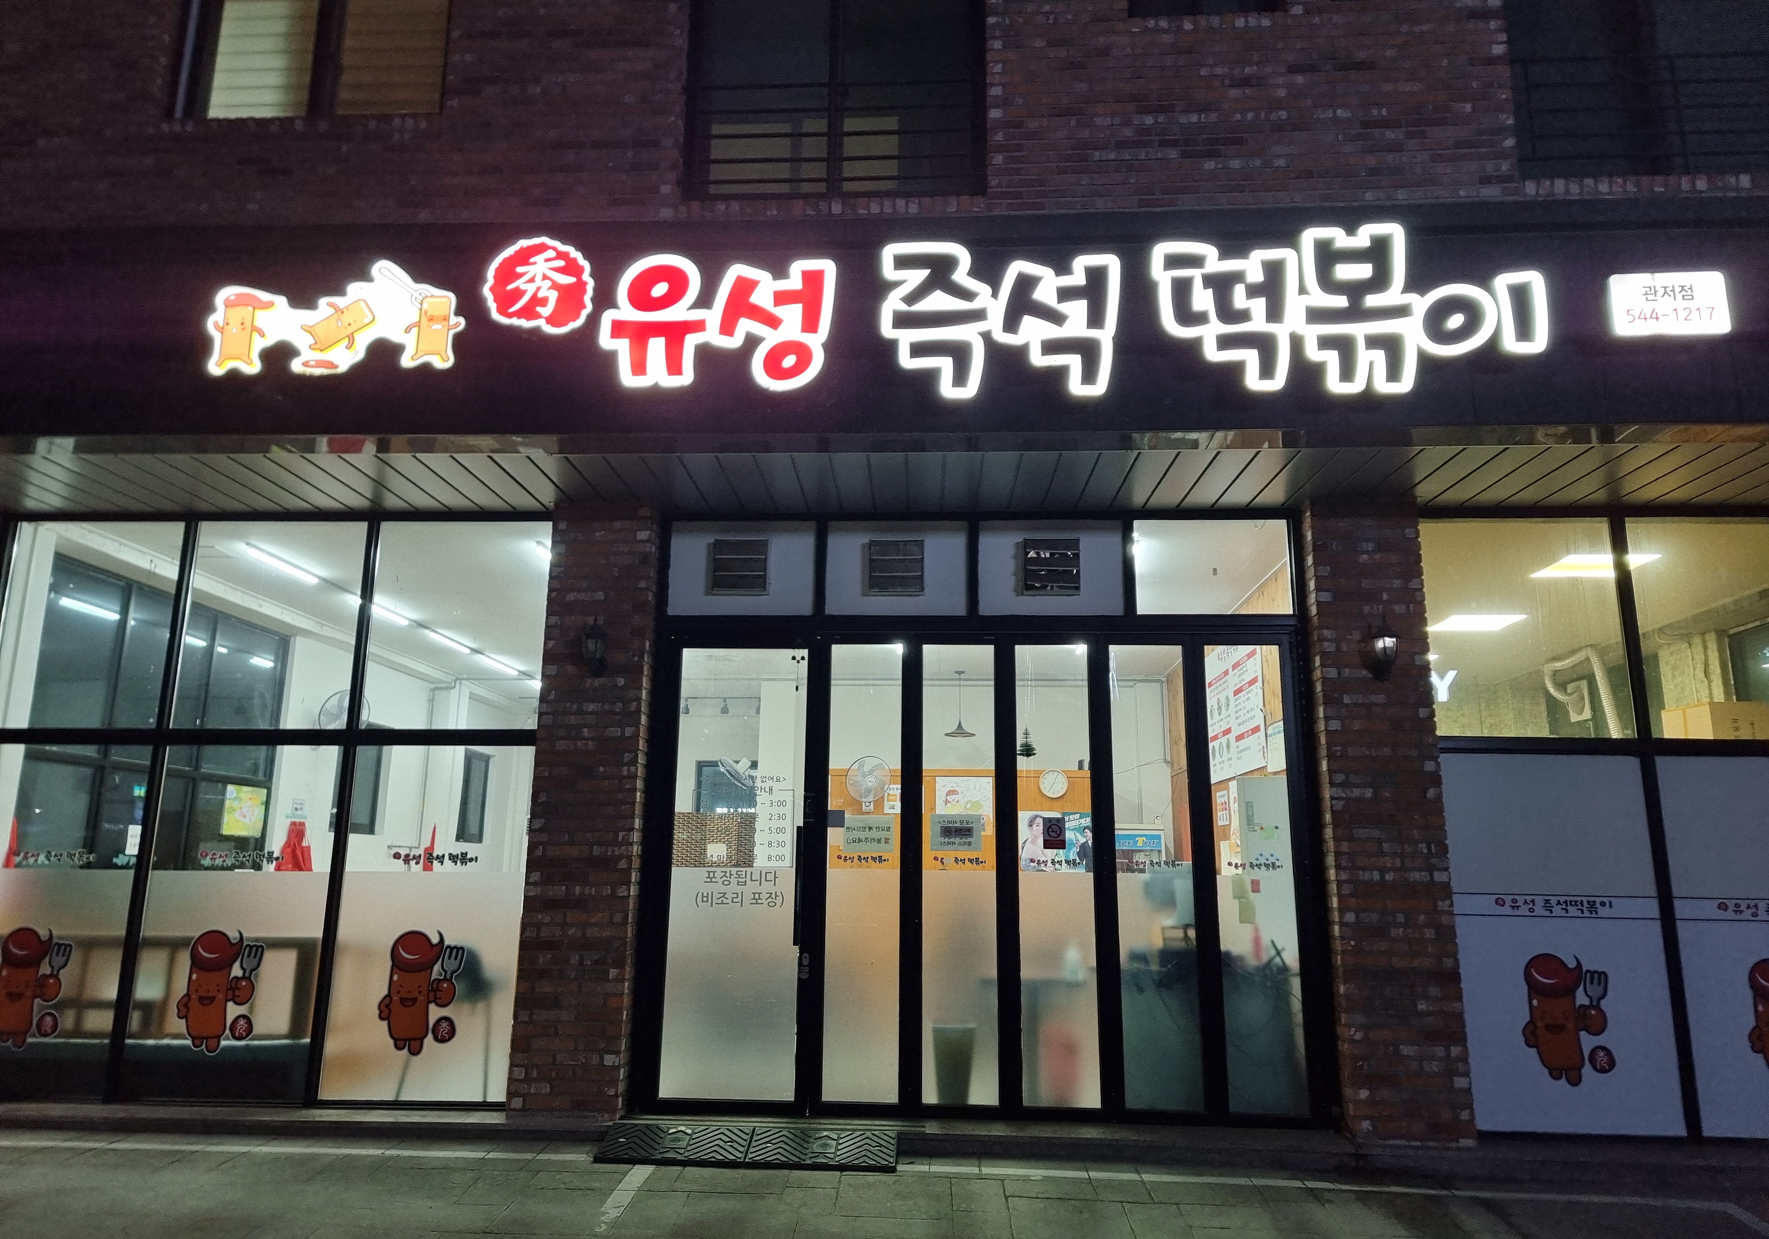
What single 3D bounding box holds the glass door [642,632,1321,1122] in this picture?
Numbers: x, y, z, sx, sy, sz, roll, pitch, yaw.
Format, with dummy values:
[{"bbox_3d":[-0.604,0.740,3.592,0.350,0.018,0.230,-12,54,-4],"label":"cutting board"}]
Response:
[{"bbox_3d":[0.520,1.403,6.999,3.707,2.710,0.070,0,-12,3],"label":"glass door"}]

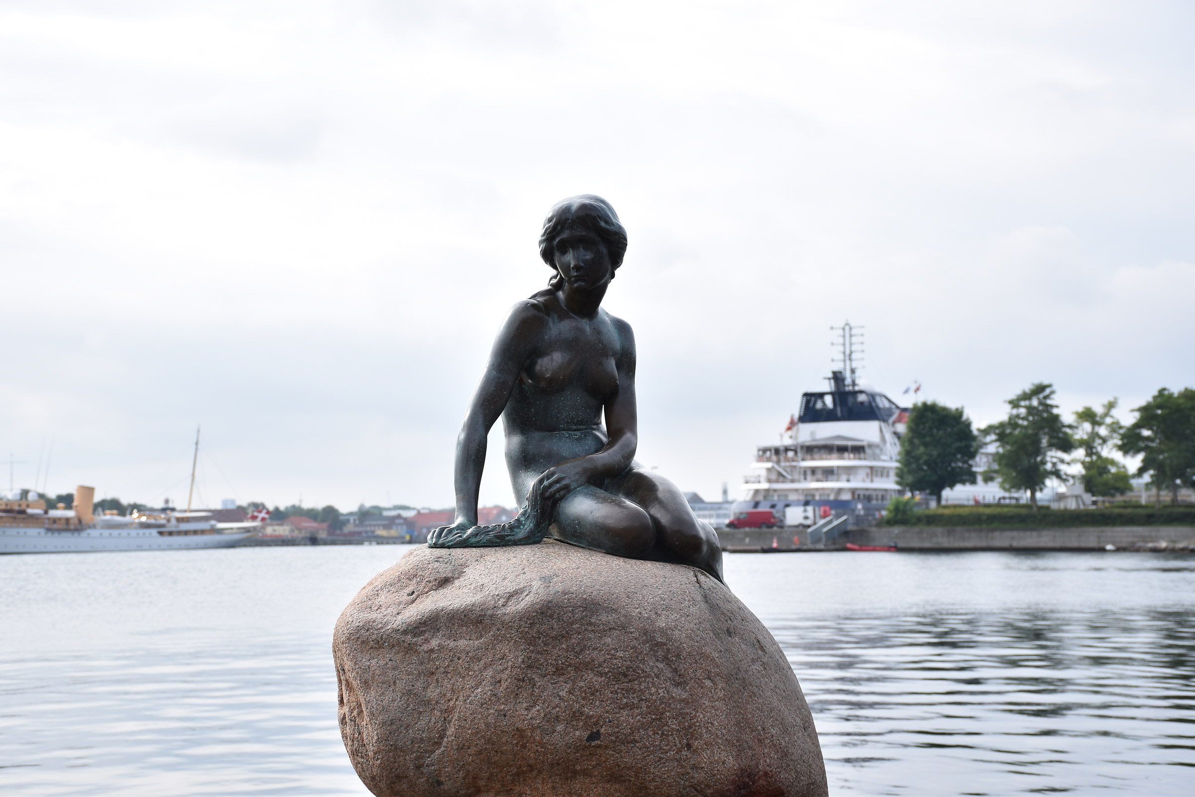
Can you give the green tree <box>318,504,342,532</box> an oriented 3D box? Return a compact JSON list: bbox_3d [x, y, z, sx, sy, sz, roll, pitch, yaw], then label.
[{"bbox_3d":[-77.212,34.765,690.000,7.000,8.200,7.000,0,-3,0],"label":"green tree"}]

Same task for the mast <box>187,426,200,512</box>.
[{"bbox_3d":[-78.224,13.624,462.000,0.400,17.000,0.400,10,-11,-17],"label":"mast"}]

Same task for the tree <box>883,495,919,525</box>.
[{"bbox_3d":[32.546,11.999,256.000,3.800,3.300,3.700,0,-3,0],"label":"tree"}]

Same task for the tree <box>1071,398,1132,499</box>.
[{"bbox_3d":[61.108,6.400,290.000,7.600,12.700,7.400,0,-3,0],"label":"tree"}]

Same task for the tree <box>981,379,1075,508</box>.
[{"bbox_3d":[47.947,5.506,266.000,10.000,14.600,9.600,0,-3,0],"label":"tree"}]

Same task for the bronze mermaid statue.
[{"bbox_3d":[-0.071,-0.029,7.750,0.960,1.260,0.750,1,-4,-24],"label":"bronze mermaid statue"}]

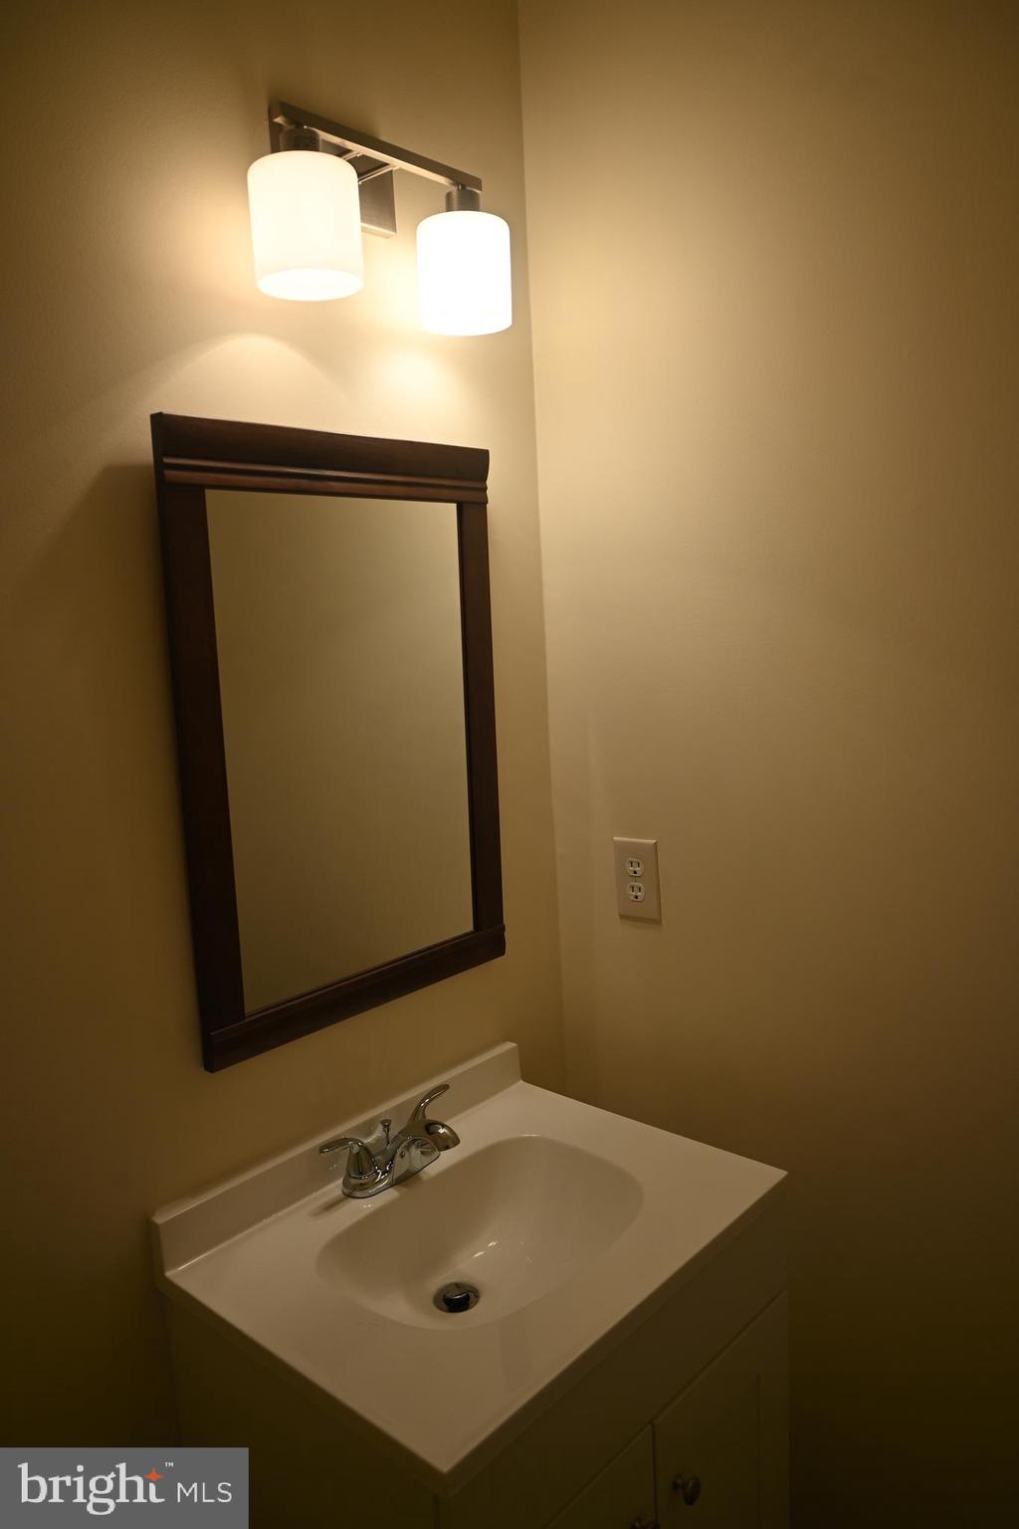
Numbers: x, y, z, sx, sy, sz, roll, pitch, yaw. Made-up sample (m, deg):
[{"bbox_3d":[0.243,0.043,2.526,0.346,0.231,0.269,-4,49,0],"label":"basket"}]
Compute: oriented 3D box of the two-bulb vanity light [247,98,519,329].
[{"bbox_3d":[-0.154,-0.646,1.333,0.149,0.182,0.377,5,11,41],"label":"two-bulb vanity light"}]

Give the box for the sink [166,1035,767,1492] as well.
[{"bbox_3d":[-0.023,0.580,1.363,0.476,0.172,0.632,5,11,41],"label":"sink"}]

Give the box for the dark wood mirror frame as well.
[{"bbox_3d":[-0.196,-0.043,1.444,0.023,0.752,0.521,5,11,41],"label":"dark wood mirror frame"}]

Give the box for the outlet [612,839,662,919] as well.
[{"bbox_3d":[0.194,0.177,1.675,0.077,0.124,0.006,5,11,41],"label":"outlet"}]

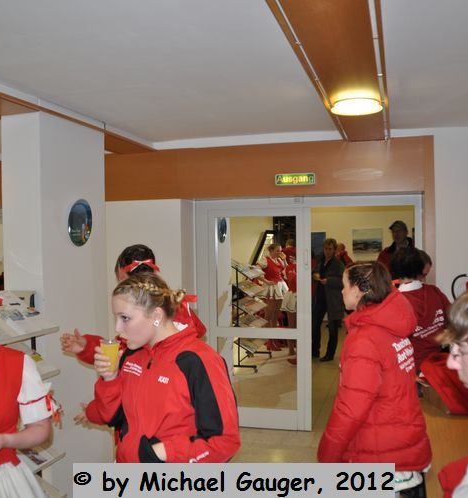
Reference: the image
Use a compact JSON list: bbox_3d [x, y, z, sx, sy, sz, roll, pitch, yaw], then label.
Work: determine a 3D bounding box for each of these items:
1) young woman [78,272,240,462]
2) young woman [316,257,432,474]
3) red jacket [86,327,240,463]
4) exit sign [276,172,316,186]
[{"bbox_3d":[-0.223,0.902,1.750,0.490,1.650,0.390,1,2,43],"label":"young woman"},{"bbox_3d":[0.650,0.878,2.600,0.440,1.635,0.500,0,2,37],"label":"young woman"},{"bbox_3d":[-0.218,0.557,1.740,0.490,0.620,0.380,1,2,43],"label":"red jacket"},{"bbox_3d":[0.513,-0.574,4.663,0.330,0.100,0.070,0,2,16],"label":"exit sign"}]

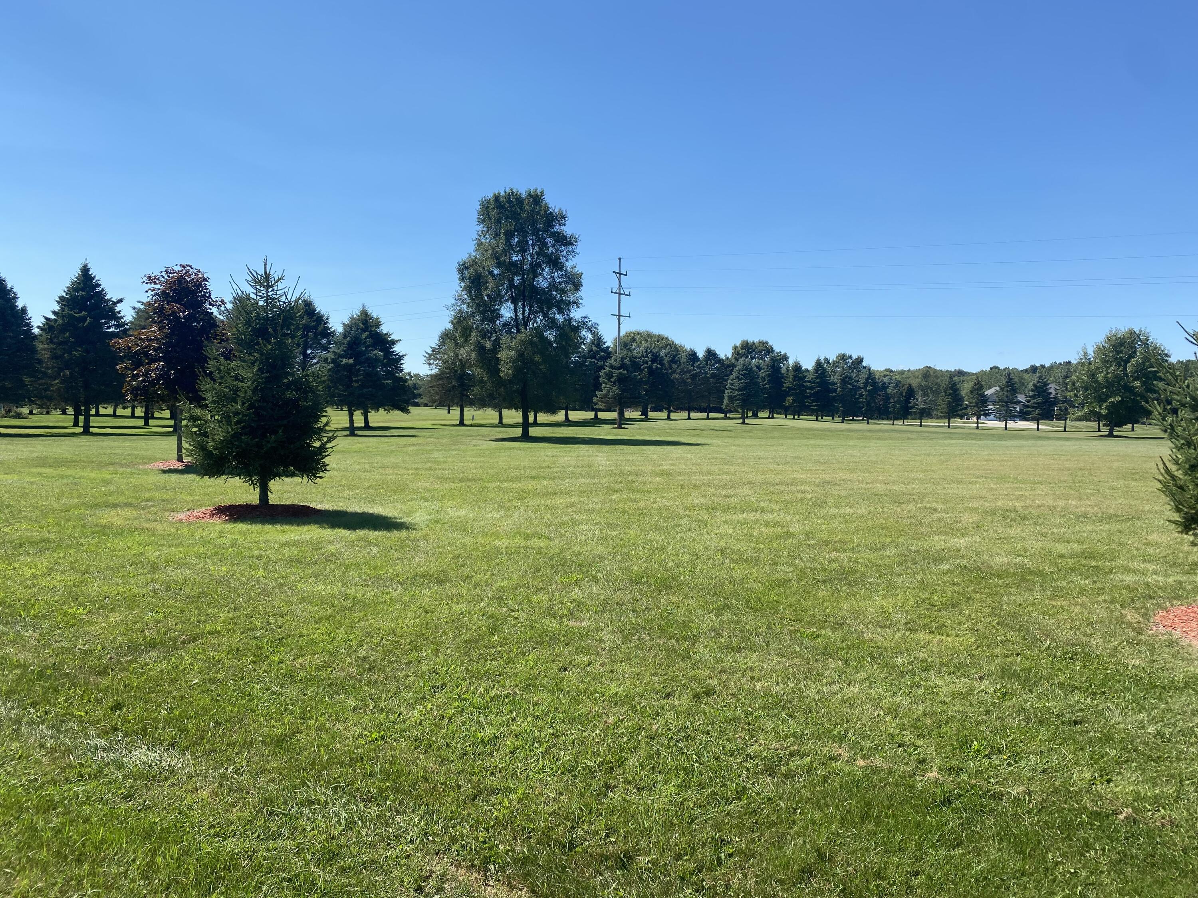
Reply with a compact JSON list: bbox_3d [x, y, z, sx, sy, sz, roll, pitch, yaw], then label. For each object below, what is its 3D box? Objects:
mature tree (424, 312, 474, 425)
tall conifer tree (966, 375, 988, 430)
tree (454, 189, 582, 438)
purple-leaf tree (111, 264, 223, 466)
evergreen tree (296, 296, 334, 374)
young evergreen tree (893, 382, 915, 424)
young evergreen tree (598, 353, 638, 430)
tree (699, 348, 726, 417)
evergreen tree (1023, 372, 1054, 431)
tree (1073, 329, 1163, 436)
[{"bbox_3d":[-10.958,-6.193,69.786,5.530,8.680,5.530,0,3,0],"label":"mature tree"},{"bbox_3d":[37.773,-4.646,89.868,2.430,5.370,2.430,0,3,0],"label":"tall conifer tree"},{"bbox_3d":[-3.782,-6.450,43.034,6.100,11.790,5.700,0,3,0],"label":"tree"},{"bbox_3d":[-11.793,-2.365,24.867,3.430,5.390,3.430,0,3,0],"label":"purple-leaf tree"},{"bbox_3d":[-19.372,-5.737,59.790,5.000,8.800,4.800,0,3,0],"label":"evergreen tree"},{"bbox_3d":[32.841,-4.986,96.886,2.520,4.630,2.520,0,3,0],"label":"young evergreen tree"},{"bbox_3d":[1.343,-4.082,62.871,3.280,5.220,3.280,0,3,0],"label":"young evergreen tree"},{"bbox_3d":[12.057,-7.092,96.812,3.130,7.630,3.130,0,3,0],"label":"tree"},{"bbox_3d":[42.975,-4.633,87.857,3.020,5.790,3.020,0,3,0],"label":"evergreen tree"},{"bbox_3d":[31.098,-3.983,53.869,5.500,6.400,5.300,0,3,0],"label":"tree"}]

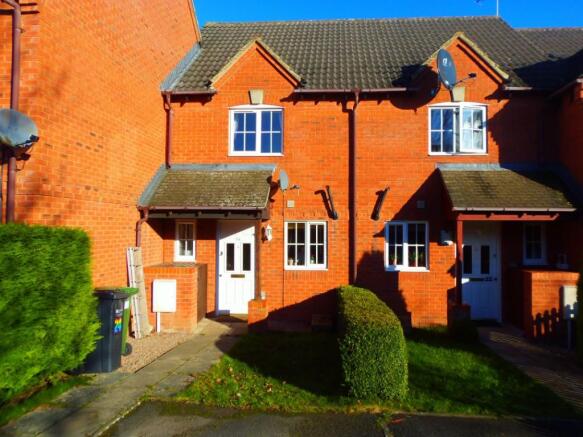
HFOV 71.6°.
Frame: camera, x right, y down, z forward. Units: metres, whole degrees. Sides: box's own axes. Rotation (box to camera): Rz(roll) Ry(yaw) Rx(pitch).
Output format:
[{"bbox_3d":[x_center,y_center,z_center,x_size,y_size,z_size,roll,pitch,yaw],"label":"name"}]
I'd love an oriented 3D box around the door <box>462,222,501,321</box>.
[{"bbox_3d":[3.859,1.067,8.339,0.918,2.061,0.090,0,-2,3],"label":"door"}]

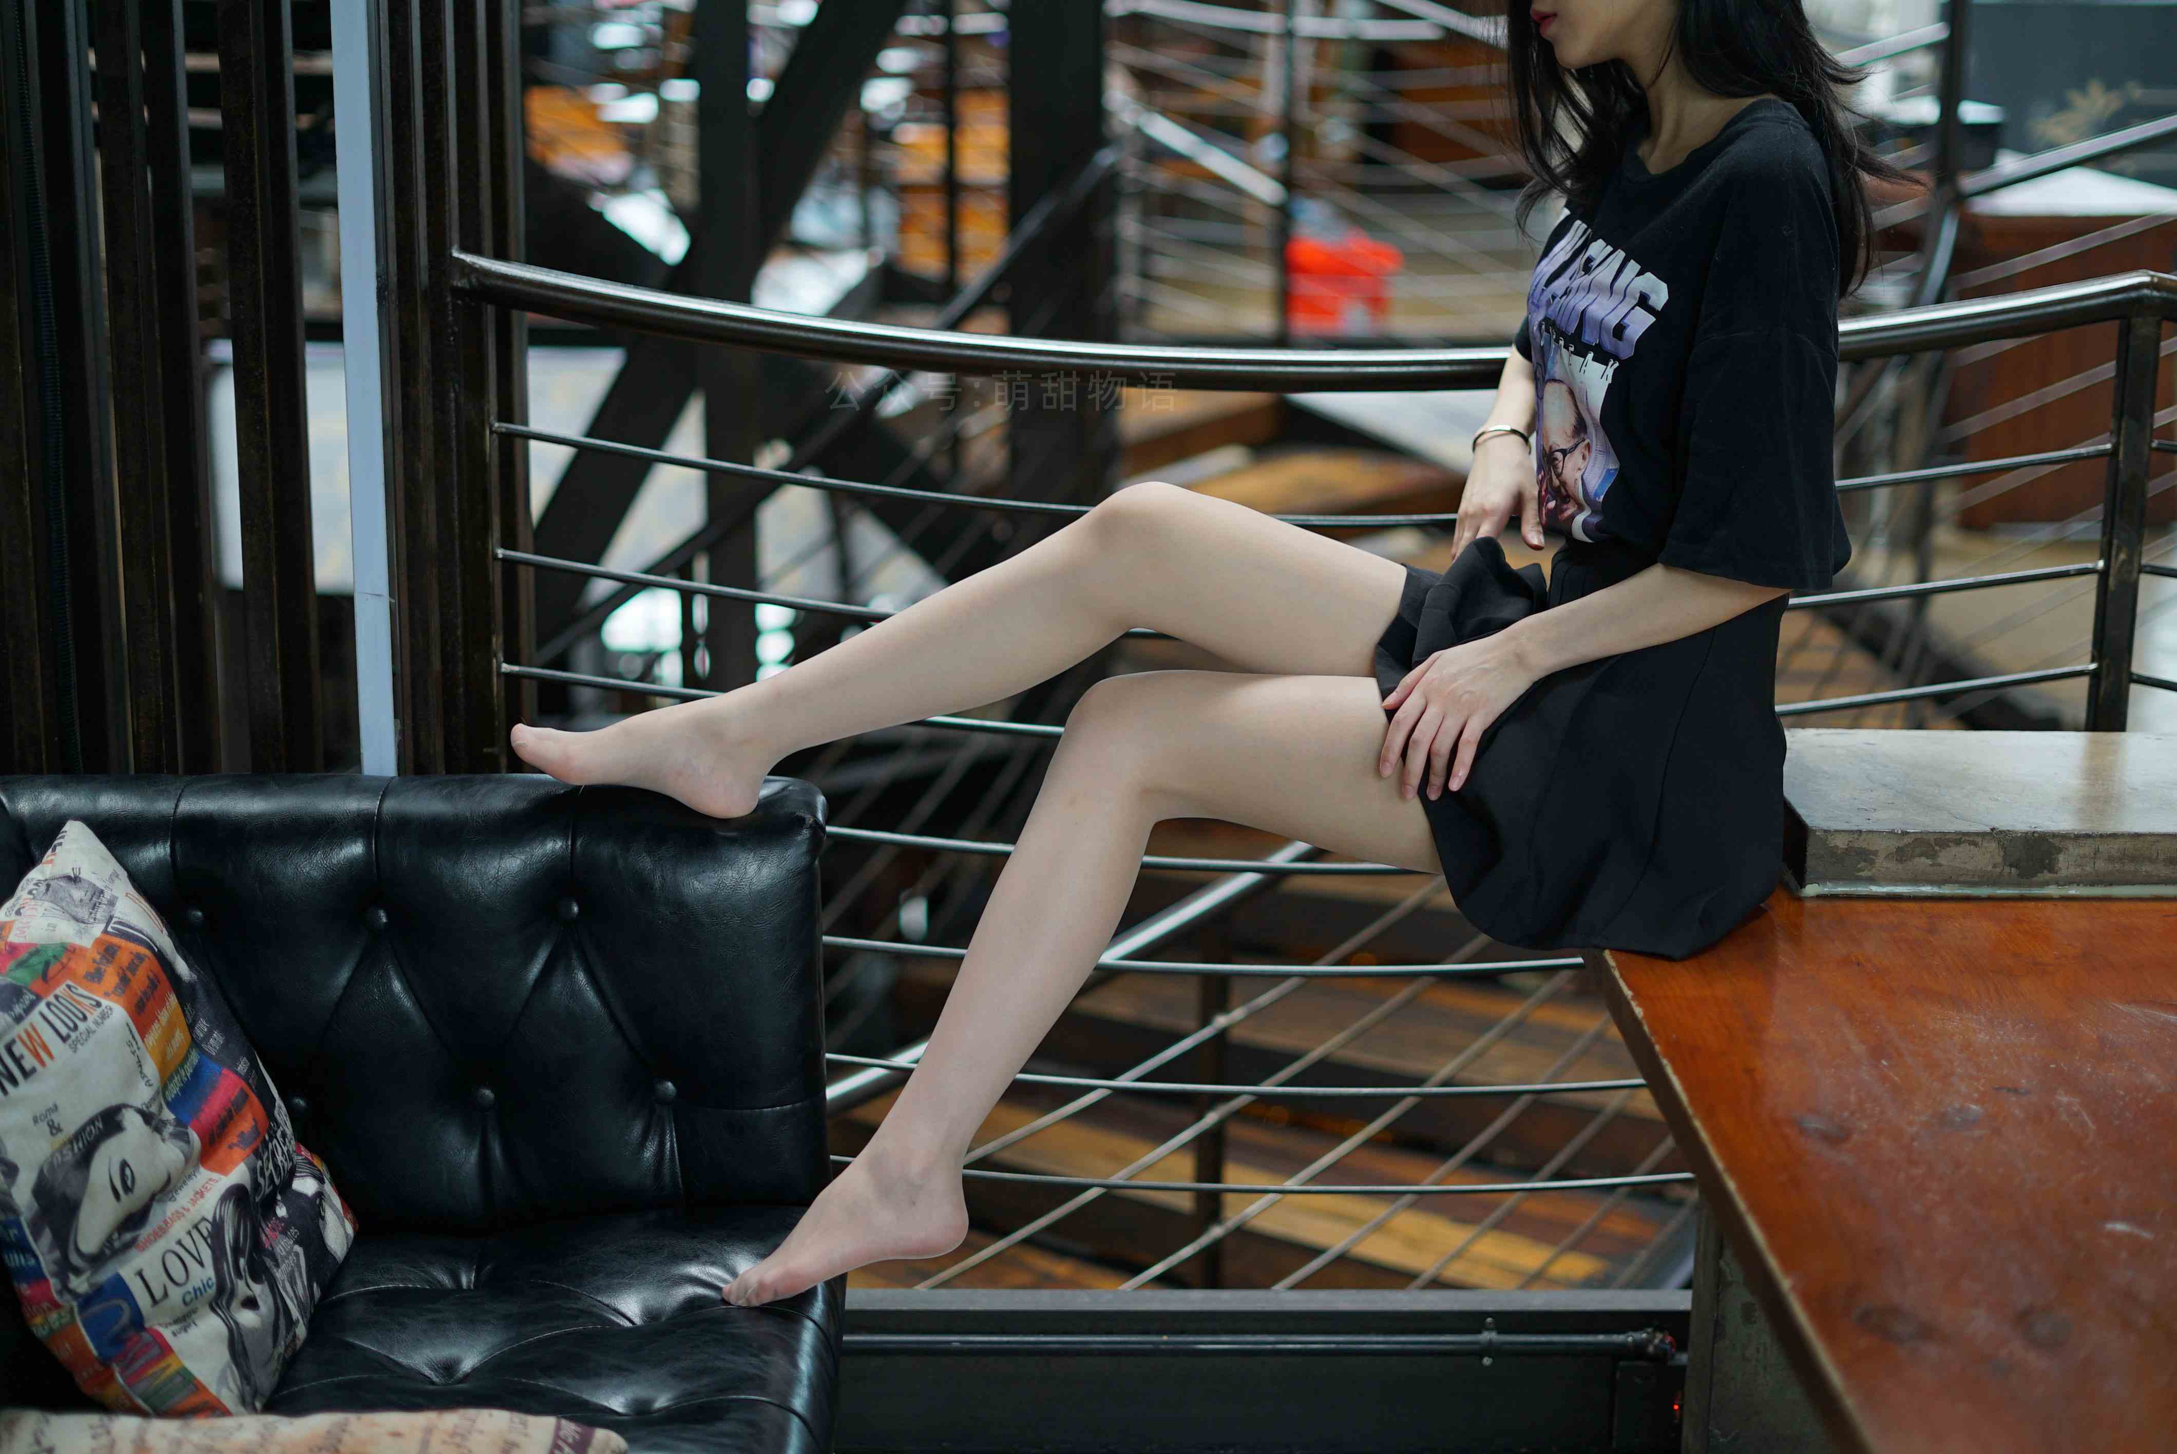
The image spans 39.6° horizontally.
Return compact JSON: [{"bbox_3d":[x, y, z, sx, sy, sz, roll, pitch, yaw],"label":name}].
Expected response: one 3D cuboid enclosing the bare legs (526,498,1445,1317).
[{"bbox_3d":[-0.117,0.119,2.435,0.770,0.645,0.400,1,11,7],"label":"bare legs"}]

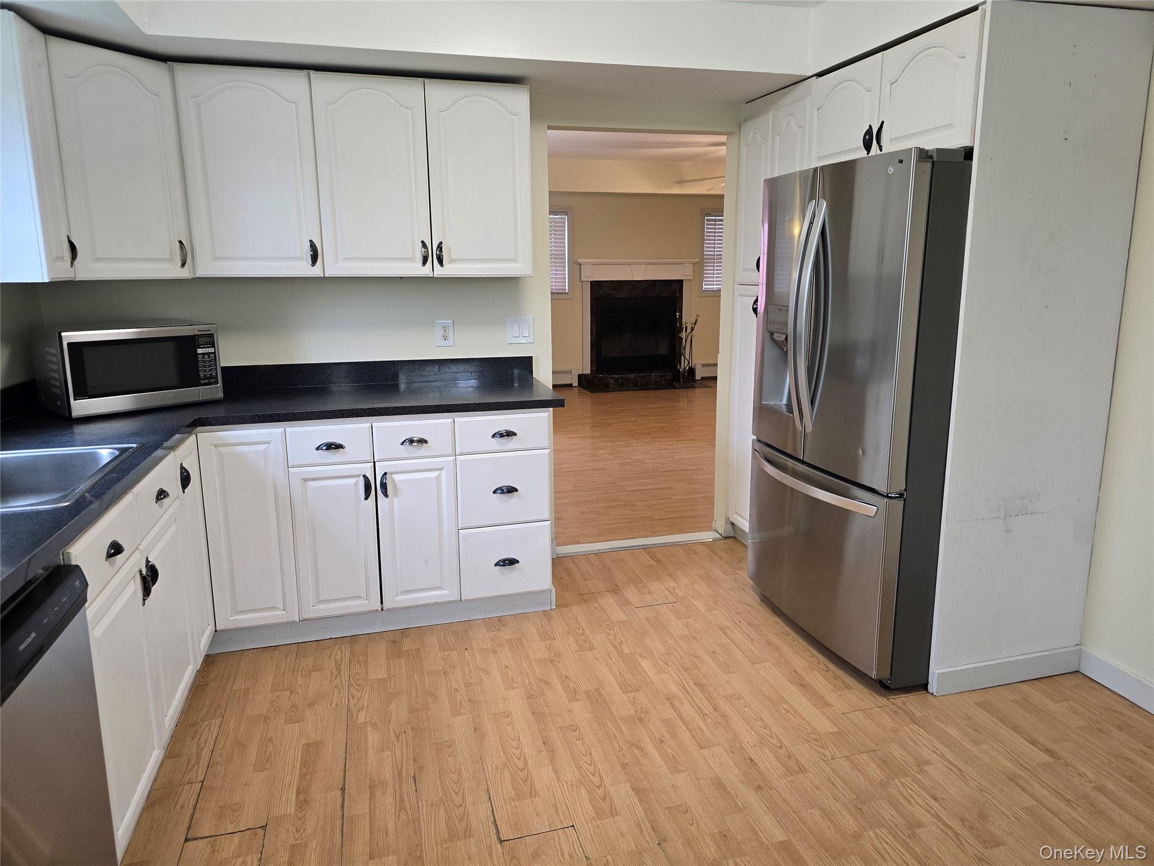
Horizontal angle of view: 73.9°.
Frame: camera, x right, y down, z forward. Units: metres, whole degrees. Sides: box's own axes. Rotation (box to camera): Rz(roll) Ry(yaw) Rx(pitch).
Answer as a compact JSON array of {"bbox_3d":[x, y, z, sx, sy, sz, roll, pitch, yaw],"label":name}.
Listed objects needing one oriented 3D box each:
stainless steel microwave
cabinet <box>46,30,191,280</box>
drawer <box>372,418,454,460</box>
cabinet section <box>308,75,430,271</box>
[{"bbox_3d":[-1.684,-0.251,2.888,0.355,0.300,0.531,9,15,39],"label":"stainless steel microwave"},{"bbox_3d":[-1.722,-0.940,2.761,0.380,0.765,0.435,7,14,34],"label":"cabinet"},{"bbox_3d":[-0.668,-0.012,3.095,0.301,0.143,0.450,-4,12,-15],"label":"drawer"},{"bbox_3d":[-0.814,-0.993,3.066,0.407,0.733,0.327,-4,11,-16],"label":"cabinet section"}]

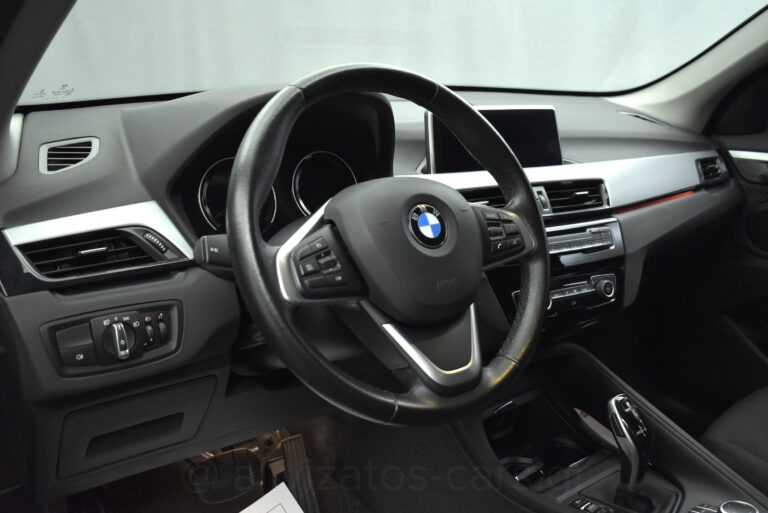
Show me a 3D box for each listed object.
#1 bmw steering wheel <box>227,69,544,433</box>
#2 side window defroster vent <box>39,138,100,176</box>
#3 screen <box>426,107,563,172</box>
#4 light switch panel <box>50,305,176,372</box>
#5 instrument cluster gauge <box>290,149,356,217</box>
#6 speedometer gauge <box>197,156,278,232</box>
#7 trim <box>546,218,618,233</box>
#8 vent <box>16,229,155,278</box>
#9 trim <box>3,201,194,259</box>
[{"bbox_3d":[0.023,-0.020,0.727,0.372,0.372,0.095,-10,-9,-34],"label":"bmw steering wheel"},{"bbox_3d":[-0.375,-0.117,0.873,0.068,0.049,0.020,-4,-20,-14],"label":"side window defroster vent"},{"bbox_3d":[0.171,-0.178,1.124,0.245,0.101,0.025,-7,1,-25],"label":"screen"},{"bbox_3d":[-0.261,0.078,0.713,0.121,0.057,0.030,-10,10,-33],"label":"light switch panel"},{"bbox_3d":[-0.077,-0.093,0.969,0.099,0.095,0.012,-10,3,-32],"label":"instrument cluster gauge"},{"bbox_3d":[-0.181,-0.075,0.901,0.099,0.095,0.012,-10,3,-32],"label":"speedometer gauge"},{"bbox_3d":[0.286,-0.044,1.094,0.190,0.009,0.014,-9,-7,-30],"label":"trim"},{"bbox_3d":[-0.284,-0.003,0.704,0.128,0.039,0.035,-10,3,-33],"label":"vent"},{"bbox_3d":[-0.274,-0.017,0.711,0.171,0.064,0.030,-10,0,-33],"label":"trim"}]

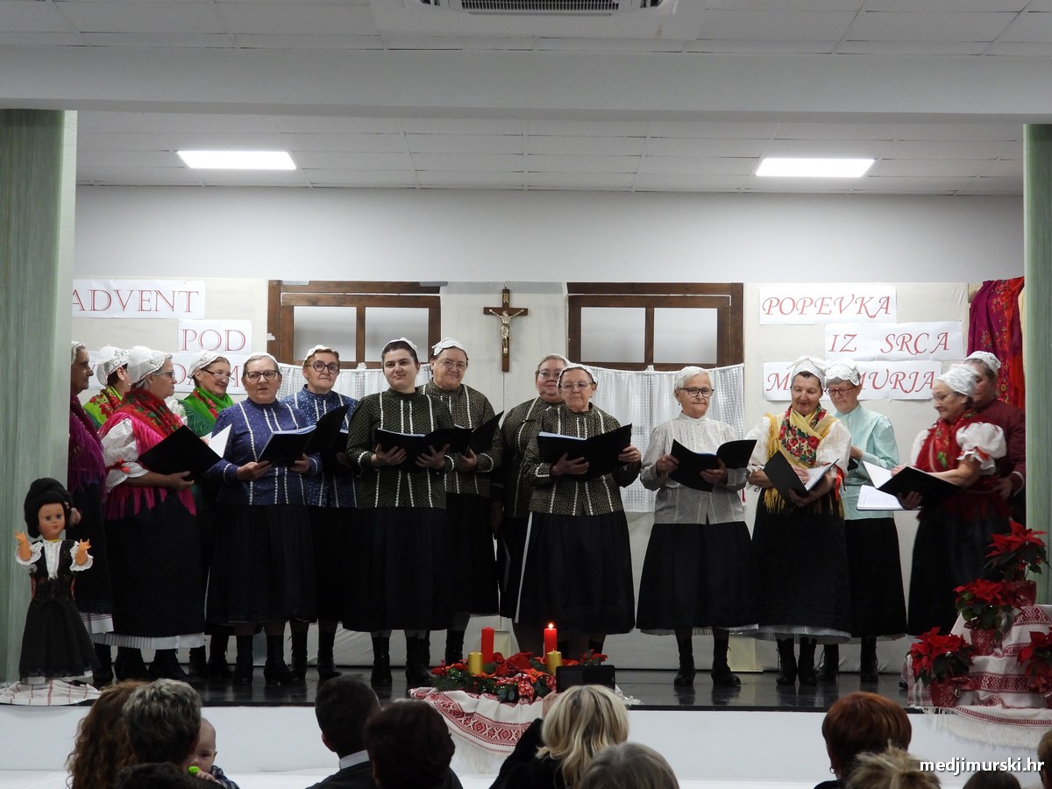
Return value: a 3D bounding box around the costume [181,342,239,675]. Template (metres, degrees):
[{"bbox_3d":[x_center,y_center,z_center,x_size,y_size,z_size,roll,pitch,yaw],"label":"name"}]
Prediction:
[{"bbox_3d":[-1.569,0.594,12.790,0.500,1.621,0.420,3,-4,-38],"label":"costume"}]

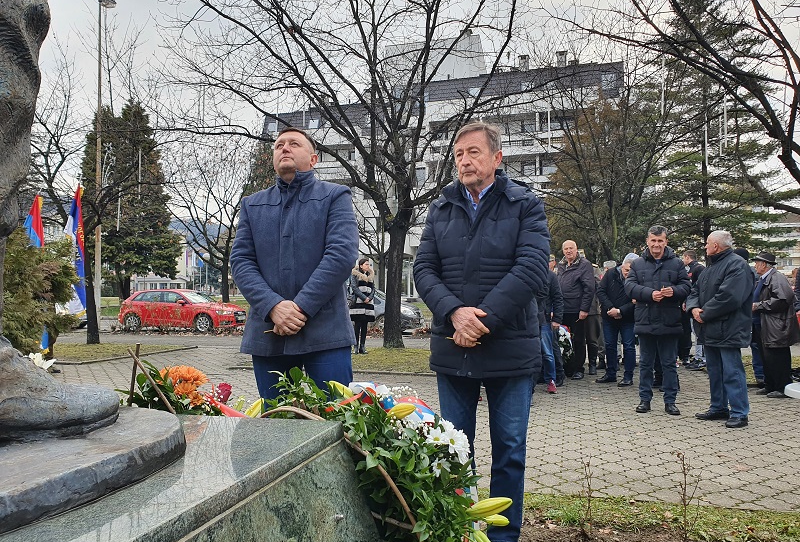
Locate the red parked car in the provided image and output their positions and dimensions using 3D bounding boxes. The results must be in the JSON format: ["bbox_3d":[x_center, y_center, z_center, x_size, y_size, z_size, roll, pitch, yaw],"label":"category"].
[{"bbox_3d":[-7.480,1.360,20.750,4.250,1.420,1.790,0,-2,10],"label":"red parked car"}]

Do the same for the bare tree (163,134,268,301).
[{"bbox_3d":[-8.550,-2.100,28.000,5.200,8.600,5.000,0,-2,0],"label":"bare tree"}]

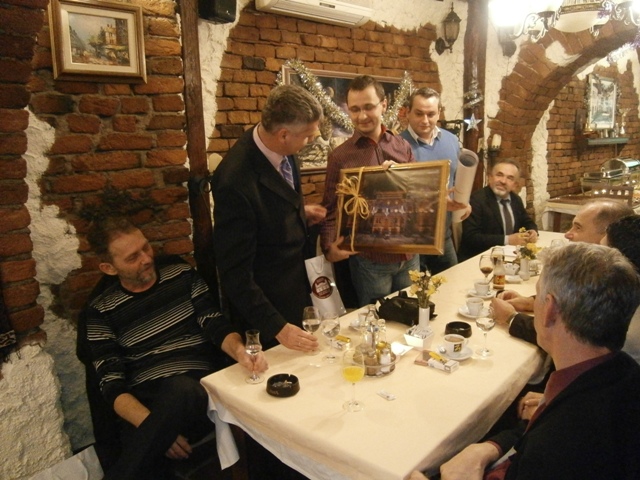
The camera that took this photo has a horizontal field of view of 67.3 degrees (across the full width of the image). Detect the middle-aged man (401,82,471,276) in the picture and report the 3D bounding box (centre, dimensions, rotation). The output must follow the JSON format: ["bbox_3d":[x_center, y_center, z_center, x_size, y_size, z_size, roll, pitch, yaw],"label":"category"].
[{"bbox_3d":[0.645,0.032,2.815,0.550,1.785,0.420,-4,11,-11],"label":"middle-aged man"}]

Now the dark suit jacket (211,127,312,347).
[{"bbox_3d":[-0.219,-0.010,1.900,0.430,0.810,0.490,5,13,31],"label":"dark suit jacket"}]

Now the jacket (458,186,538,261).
[{"bbox_3d":[1.234,-0.027,3.249,0.560,0.660,0.440,-6,12,-20],"label":"jacket"}]

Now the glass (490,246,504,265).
[{"bbox_3d":[0.964,0.120,2.600,0.077,0.178,0.077,-2,11,0],"label":"glass"}]

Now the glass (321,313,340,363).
[{"bbox_3d":[0.036,0.335,1.678,0.067,0.170,0.067,-2,11,0],"label":"glass"}]

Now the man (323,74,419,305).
[{"bbox_3d":[0.265,0.112,2.417,0.520,1.807,0.440,-3,11,-5],"label":"man"}]

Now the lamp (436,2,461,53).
[{"bbox_3d":[0.918,-1.505,3.420,0.160,0.365,0.220,-10,14,-35],"label":"lamp"}]

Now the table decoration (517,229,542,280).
[{"bbox_3d":[1.097,0.092,2.550,0.135,0.245,0.130,-2,11,0],"label":"table decoration"}]

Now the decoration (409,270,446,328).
[{"bbox_3d":[0.422,0.236,1.934,0.150,0.240,0.140,-2,11,0],"label":"decoration"}]

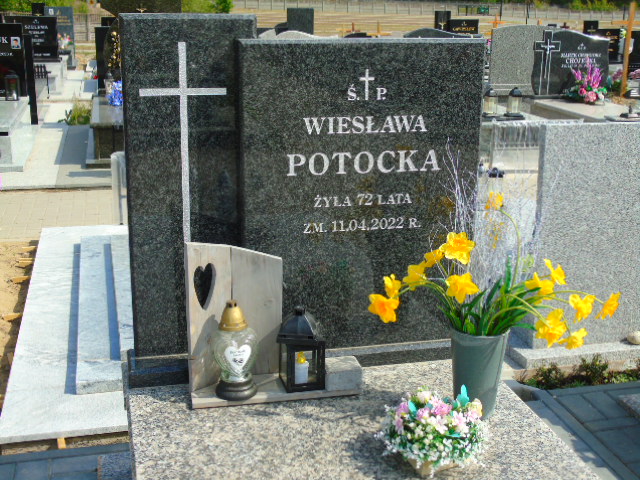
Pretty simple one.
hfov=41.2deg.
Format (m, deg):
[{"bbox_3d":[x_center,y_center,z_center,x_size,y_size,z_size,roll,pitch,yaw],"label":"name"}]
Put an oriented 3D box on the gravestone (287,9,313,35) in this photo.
[{"bbox_3d":[-0.308,-2.957,12.604,0.400,0.900,0.080,-3,17,-14],"label":"gravestone"}]

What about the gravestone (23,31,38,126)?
[{"bbox_3d":[-2.797,-1.551,8.217,0.070,0.870,0.090,-3,17,-14],"label":"gravestone"}]

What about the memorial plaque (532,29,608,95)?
[{"bbox_3d":[2.820,-2.003,9.573,0.950,0.740,0.090,-3,17,-14],"label":"memorial plaque"}]

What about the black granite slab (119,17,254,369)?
[{"bbox_3d":[-0.353,-0.135,2.361,0.352,0.953,0.059,-3,17,-14],"label":"black granite slab"}]

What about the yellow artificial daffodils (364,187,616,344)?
[{"bbox_3d":[0.443,0.072,2.159,0.636,0.360,0.329,-3,17,-14],"label":"yellow artificial daffodils"}]

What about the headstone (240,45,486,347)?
[{"bbox_3d":[0.112,-0.117,2.433,0.694,0.896,0.059,-3,17,-14],"label":"headstone"}]

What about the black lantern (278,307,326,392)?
[{"bbox_3d":[-0.050,0.288,2.316,0.125,0.221,0.127,-3,17,-14],"label":"black lantern"}]

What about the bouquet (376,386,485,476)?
[{"bbox_3d":[0.251,0.434,2.002,0.238,0.170,0.196,-3,17,-14],"label":"bouquet"}]

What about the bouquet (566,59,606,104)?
[{"bbox_3d":[2.899,-1.713,9.250,0.420,0.440,0.330,-3,17,-14],"label":"bouquet"}]

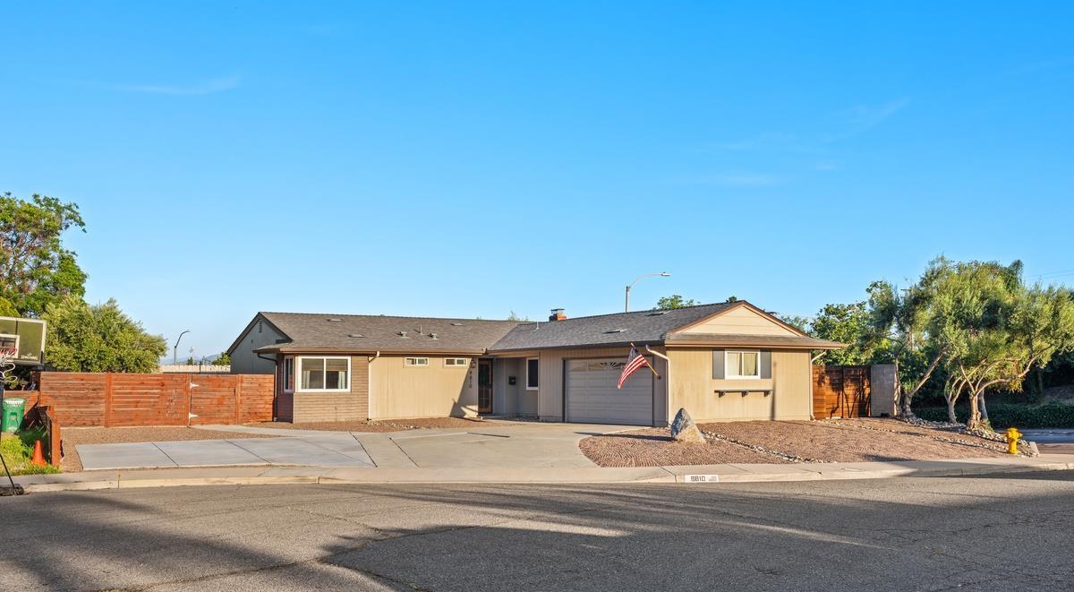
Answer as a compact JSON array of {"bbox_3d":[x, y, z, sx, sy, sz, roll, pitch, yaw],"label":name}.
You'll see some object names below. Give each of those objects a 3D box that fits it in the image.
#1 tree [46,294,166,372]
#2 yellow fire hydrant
[{"bbox_3d":[-17.920,2.481,37.770,5.200,5.060,5.200,2,-6,-25],"label":"tree"},{"bbox_3d":[13.006,3.956,25.167,0.450,0.720,0.360,-2,-5,17],"label":"yellow fire hydrant"}]

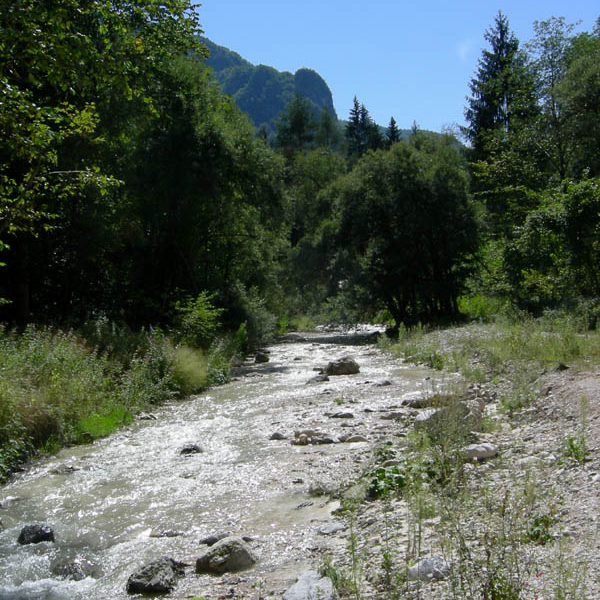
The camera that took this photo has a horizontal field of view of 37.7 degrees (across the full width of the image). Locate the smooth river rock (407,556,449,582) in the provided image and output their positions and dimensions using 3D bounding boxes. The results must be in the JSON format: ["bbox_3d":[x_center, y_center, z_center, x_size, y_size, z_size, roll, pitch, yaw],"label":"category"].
[{"bbox_3d":[0.710,1.488,4.850,0.240,0.110,0.200,0,0,0],"label":"smooth river rock"}]

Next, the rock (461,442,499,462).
[{"bbox_3d":[1.635,1.389,8.000,0.340,0.150,0.250,0,0,0],"label":"rock"}]

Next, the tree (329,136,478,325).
[{"bbox_3d":[4.832,-3.245,41.000,7.000,8.800,6.800,0,0,0],"label":"tree"}]

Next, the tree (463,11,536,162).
[{"bbox_3d":[11.813,-8.260,52.000,5.000,17.500,5.000,0,0,0],"label":"tree"}]

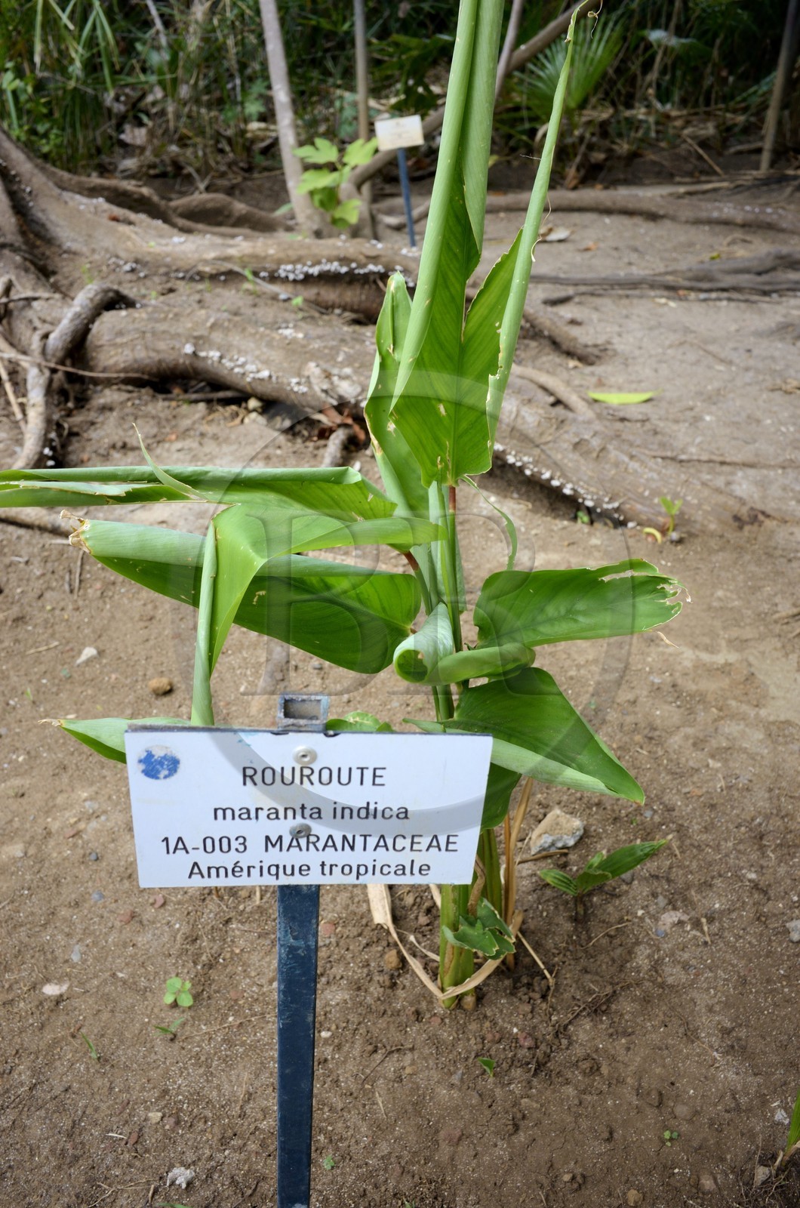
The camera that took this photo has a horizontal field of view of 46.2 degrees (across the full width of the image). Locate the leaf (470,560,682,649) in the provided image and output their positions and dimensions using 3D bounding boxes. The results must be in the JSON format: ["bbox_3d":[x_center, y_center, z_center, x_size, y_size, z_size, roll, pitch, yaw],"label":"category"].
[{"bbox_3d":[0.155,-0.001,0.830,0.170,0.050,0.060,-5,31,-9],"label":"leaf"}]

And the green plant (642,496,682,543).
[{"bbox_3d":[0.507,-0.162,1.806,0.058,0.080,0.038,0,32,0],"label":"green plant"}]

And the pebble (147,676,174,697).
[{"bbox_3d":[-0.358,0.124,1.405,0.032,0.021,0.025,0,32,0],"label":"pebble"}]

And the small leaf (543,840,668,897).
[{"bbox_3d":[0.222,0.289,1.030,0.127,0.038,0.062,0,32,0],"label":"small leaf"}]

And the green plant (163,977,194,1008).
[{"bbox_3d":[-0.226,0.397,0.957,0.024,0.021,0.022,0,32,0],"label":"green plant"}]

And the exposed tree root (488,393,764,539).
[{"bbox_3d":[0.546,-0.364,2.320,0.700,0.160,0.250,22,37,32],"label":"exposed tree root"}]

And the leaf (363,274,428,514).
[{"bbox_3d":[0.000,-0.160,0.725,0.055,0.190,0.045,0,30,0],"label":"leaf"}]

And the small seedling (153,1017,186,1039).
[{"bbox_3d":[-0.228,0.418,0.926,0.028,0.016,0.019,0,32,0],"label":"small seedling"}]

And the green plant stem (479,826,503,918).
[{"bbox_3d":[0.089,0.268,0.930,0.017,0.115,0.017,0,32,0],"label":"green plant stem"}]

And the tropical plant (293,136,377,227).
[{"bbox_3d":[-0.282,-1.828,4.060,0.345,0.330,0.260,0,32,0],"label":"tropical plant"}]

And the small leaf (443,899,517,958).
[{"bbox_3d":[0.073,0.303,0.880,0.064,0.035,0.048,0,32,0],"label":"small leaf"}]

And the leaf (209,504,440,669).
[{"bbox_3d":[-0.061,-0.016,0.750,0.165,0.100,0.090,-5,31,-9],"label":"leaf"}]

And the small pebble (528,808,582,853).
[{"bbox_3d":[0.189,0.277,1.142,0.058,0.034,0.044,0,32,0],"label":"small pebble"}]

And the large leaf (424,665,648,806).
[{"bbox_3d":[0.121,0.113,0.835,0.170,0.075,0.090,10,32,17],"label":"large leaf"}]

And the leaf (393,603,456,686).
[{"bbox_3d":[0.020,0.032,0.790,0.048,0.053,0.055,10,32,17],"label":"leaf"}]

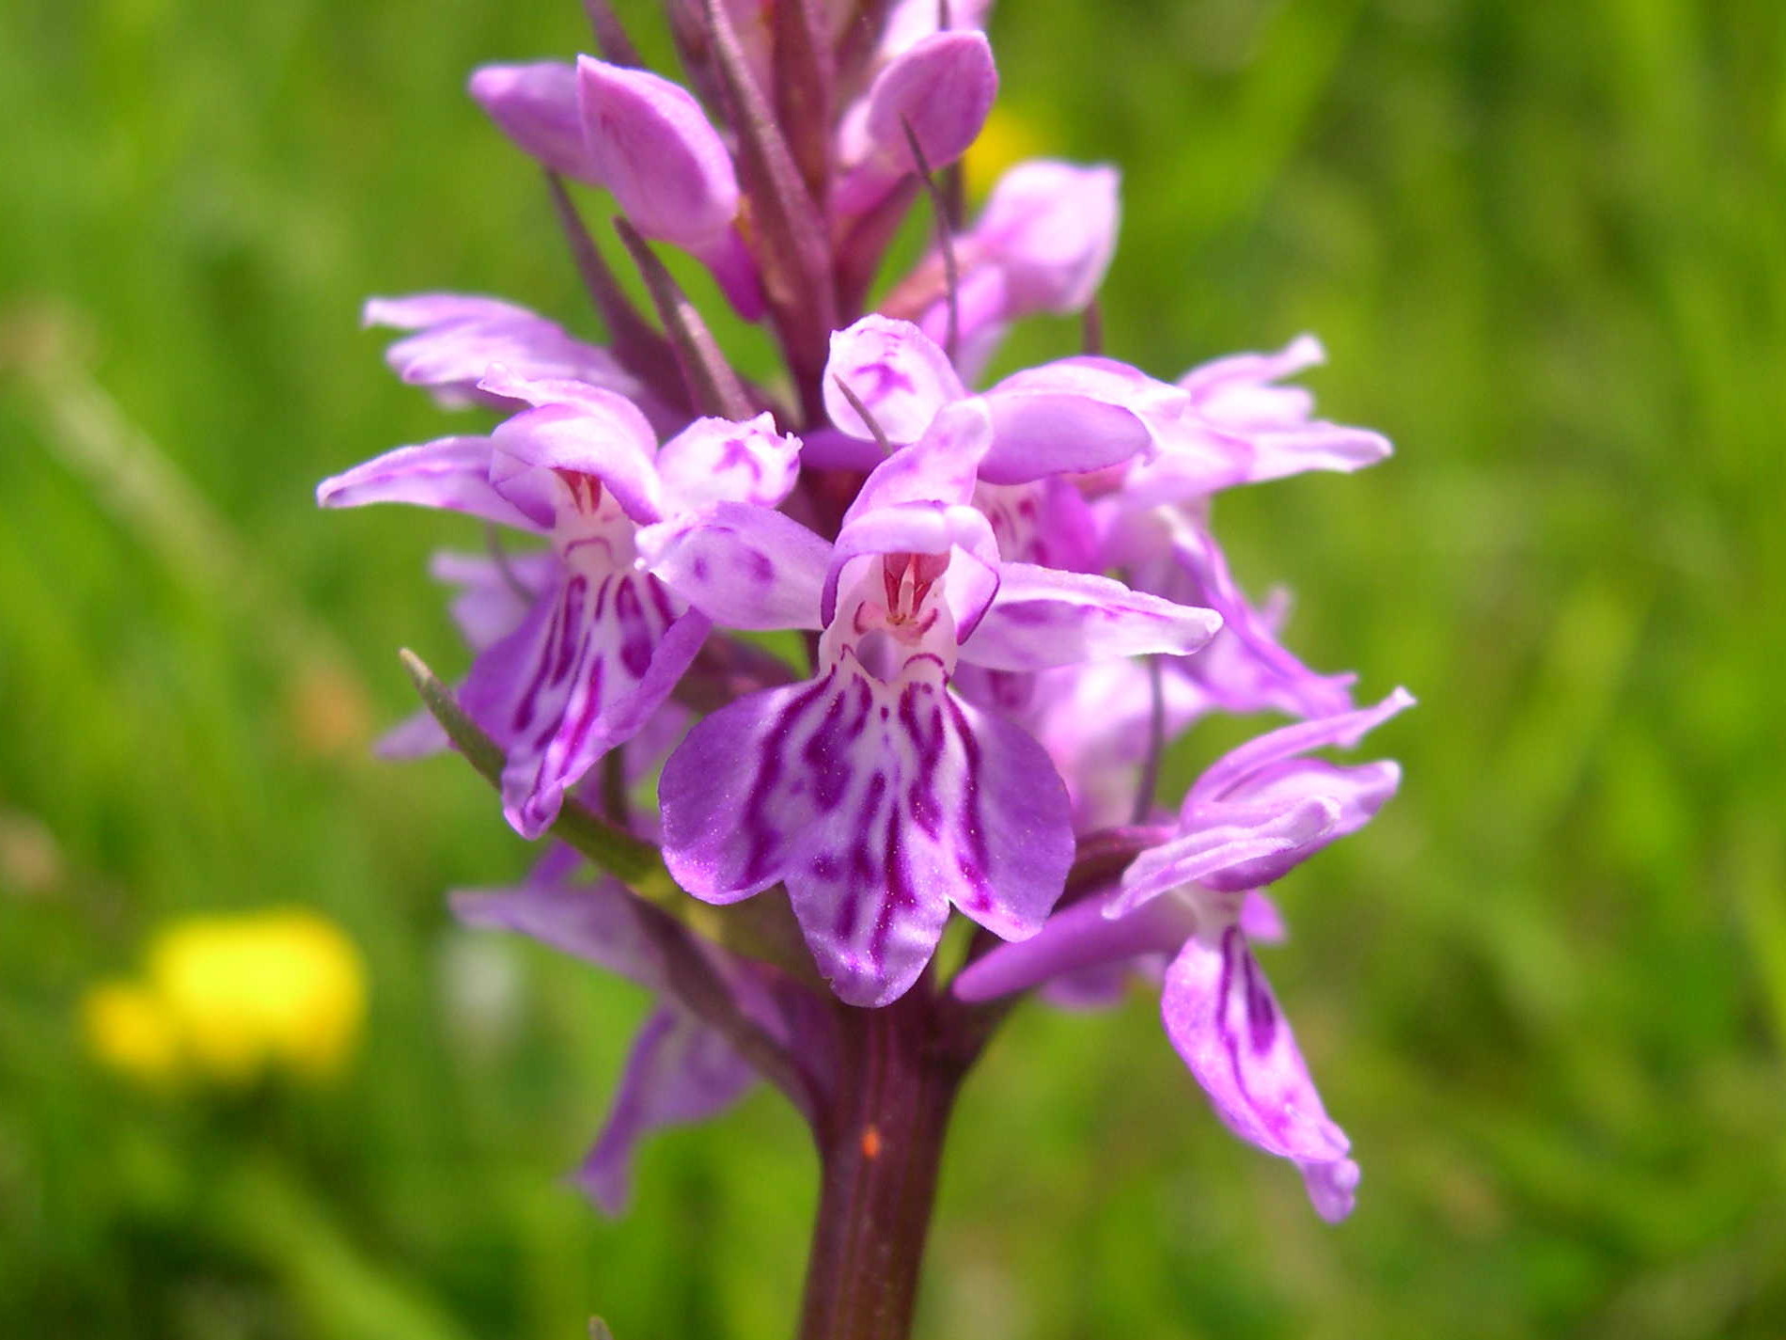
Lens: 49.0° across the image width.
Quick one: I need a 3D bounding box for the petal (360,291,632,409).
[{"bbox_3d":[-0.014,-0.011,0.069,0.009,0.003,0.004,17,6,-6],"label":"petal"}]

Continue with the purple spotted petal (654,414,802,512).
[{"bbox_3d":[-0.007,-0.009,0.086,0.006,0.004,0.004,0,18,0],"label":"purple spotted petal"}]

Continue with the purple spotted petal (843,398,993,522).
[{"bbox_3d":[0.001,-0.007,0.060,0.003,0.005,0.002,39,-15,0],"label":"purple spotted petal"}]

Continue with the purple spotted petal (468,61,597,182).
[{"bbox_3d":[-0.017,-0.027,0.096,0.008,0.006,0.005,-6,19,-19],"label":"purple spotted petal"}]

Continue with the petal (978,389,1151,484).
[{"bbox_3d":[0.006,-0.008,0.070,0.006,0.003,0.003,0,3,-6],"label":"petal"}]

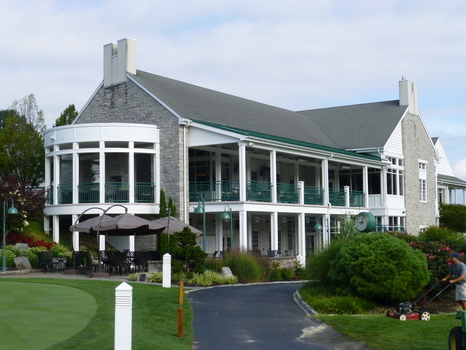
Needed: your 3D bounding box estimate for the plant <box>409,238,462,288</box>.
[{"bbox_3d":[6.682,2.953,24.000,2.000,1.750,1.700,-1,-5,10],"label":"plant"}]

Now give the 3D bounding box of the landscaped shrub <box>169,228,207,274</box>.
[{"bbox_3d":[-1.734,3.030,29.000,1.500,1.980,1.400,0,-4,0],"label":"landscaped shrub"}]

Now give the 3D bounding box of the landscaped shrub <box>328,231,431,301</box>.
[{"bbox_3d":[4.754,3.002,23.600,3.200,2.200,3.000,0,-4,0],"label":"landscaped shrub"}]

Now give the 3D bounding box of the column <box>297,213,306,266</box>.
[{"bbox_3d":[3.920,3.710,41.200,0.270,3.100,0.270,-3,-5,33],"label":"column"}]

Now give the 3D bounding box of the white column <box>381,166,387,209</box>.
[{"bbox_3d":[10.962,0.908,52.710,0.250,3.060,0.250,-3,-5,34],"label":"white column"}]

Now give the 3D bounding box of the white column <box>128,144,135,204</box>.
[{"bbox_3d":[-5.379,-0.090,38.632,0.240,3.241,0.240,1,-5,-22],"label":"white column"}]

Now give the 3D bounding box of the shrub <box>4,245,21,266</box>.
[{"bbox_3d":[-10.399,3.796,34.300,0.720,1.020,0.720,0,-4,0],"label":"shrub"}]

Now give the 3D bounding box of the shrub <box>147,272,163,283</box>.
[{"bbox_3d":[-2.738,3.597,25.600,0.550,0.370,0.500,0,-4,0],"label":"shrub"}]

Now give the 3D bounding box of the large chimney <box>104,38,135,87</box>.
[{"bbox_3d":[-6.727,-6.602,43.642,0.780,2.641,2.173,4,-7,-45],"label":"large chimney"}]

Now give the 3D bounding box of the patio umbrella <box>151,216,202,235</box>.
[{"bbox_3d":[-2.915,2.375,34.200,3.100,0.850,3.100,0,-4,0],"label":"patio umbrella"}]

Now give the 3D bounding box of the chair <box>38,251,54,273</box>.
[{"bbox_3d":[-8.048,3.744,31.300,0.620,0.930,0.600,3,-6,-41],"label":"chair"}]

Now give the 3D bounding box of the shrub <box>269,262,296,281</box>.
[{"bbox_3d":[2.280,4.456,33.500,1.250,0.850,1.100,0,-4,0],"label":"shrub"}]

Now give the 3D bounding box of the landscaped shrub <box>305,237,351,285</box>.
[{"bbox_3d":[3.821,3.350,28.500,1.900,1.900,1.800,0,-4,0],"label":"landscaped shrub"}]

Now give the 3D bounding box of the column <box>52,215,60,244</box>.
[{"bbox_3d":[-9.756,3.030,40.140,0.250,1.620,0.250,-3,-5,34],"label":"column"}]

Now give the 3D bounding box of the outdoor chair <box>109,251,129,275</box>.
[{"bbox_3d":[-4.744,3.650,30.000,0.620,0.980,0.660,-2,-5,20],"label":"outdoor chair"}]

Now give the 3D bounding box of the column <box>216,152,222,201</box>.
[{"bbox_3d":[-0.773,0.122,41.096,0.220,2.800,0.220,-3,-5,34],"label":"column"}]

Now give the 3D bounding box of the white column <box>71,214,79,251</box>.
[{"bbox_3d":[-8.306,3.160,38.500,0.250,2.150,0.250,-2,-5,27],"label":"white column"}]

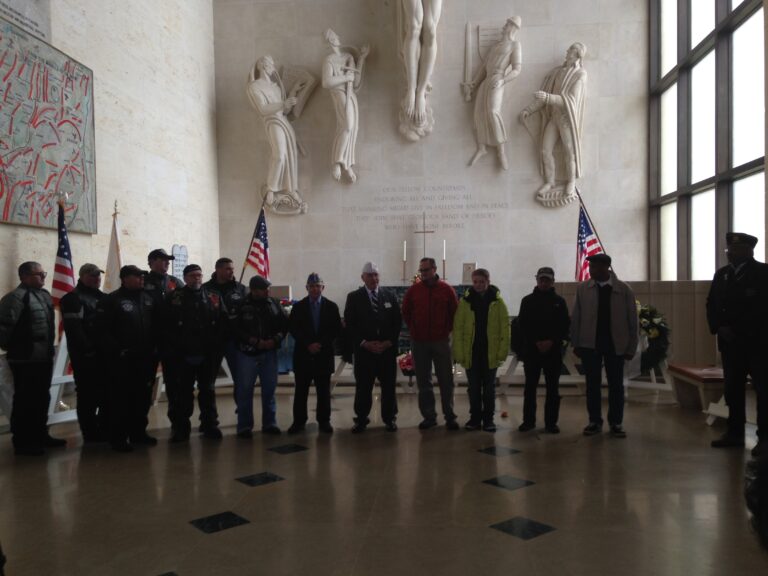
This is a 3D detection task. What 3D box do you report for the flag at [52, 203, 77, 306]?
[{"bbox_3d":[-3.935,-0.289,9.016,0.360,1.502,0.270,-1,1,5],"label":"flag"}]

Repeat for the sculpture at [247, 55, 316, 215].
[{"bbox_3d":[-2.321,-3.476,16.576,1.610,3.610,0.500,-1,1,5],"label":"sculpture"}]

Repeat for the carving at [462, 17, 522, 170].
[{"bbox_3d":[2.397,-4.309,16.177,1.314,3.366,0.450,-1,1,5],"label":"carving"}]

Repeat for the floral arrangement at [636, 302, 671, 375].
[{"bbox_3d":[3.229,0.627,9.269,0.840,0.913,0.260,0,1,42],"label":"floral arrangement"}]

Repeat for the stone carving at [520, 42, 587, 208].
[{"bbox_3d":[3.717,-3.597,16.055,1.424,3.562,0.500,-1,1,5],"label":"stone carving"}]

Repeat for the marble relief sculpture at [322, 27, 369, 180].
[{"bbox_3d":[-0.866,-4.092,16.461,1.043,3.471,0.450,-1,1,5],"label":"marble relief sculpture"}]

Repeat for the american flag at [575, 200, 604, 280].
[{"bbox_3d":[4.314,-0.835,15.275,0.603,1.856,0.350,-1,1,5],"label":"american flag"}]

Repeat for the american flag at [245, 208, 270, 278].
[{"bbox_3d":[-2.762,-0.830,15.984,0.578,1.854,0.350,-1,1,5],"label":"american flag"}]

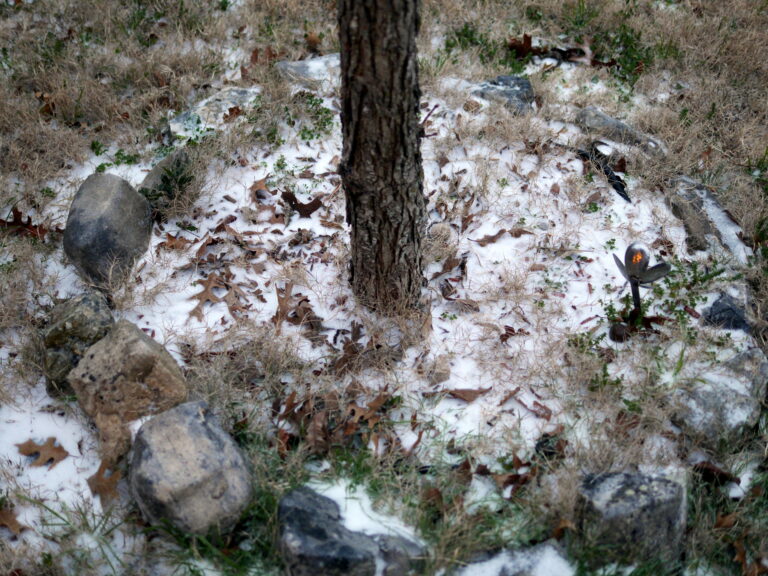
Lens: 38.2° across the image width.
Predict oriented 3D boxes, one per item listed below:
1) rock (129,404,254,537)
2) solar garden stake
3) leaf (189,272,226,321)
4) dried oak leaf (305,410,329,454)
[{"bbox_3d":[-0.344,0.319,1.972,0.195,0.170,0.195,-7,40,-7],"label":"rock"},{"bbox_3d":[0.541,-0.013,2.329,0.120,0.201,0.100,4,40,13],"label":"solar garden stake"},{"bbox_3d":[-0.381,0.017,2.396,0.085,0.020,0.130,0,44,0],"label":"leaf"},{"bbox_3d":[-0.128,0.275,2.114,0.044,0.040,0.078,-1,39,1],"label":"dried oak leaf"}]

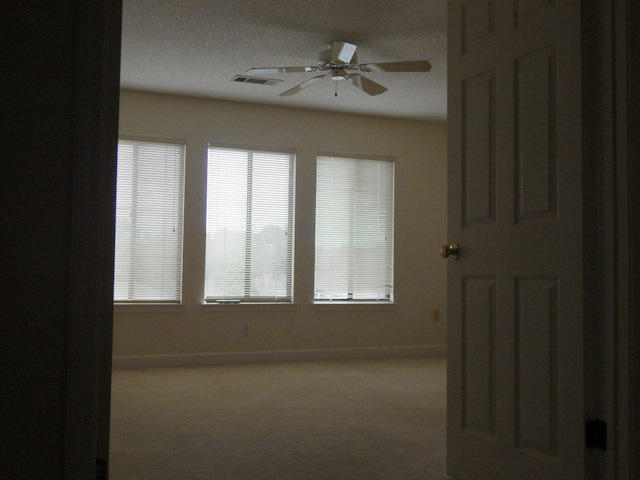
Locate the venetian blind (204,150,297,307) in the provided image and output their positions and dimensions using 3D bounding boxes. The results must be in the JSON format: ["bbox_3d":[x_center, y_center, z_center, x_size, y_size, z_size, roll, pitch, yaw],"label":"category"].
[{"bbox_3d":[-0.665,-0.122,6.723,0.861,1.458,0.100,2,-3,-21],"label":"venetian blind"}]

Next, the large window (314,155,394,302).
[{"bbox_3d":[0.348,-0.100,7.096,0.863,1.475,0.045,2,-3,-21],"label":"large window"}]

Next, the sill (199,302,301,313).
[{"bbox_3d":[-0.654,0.642,6.638,0.955,0.076,0.100,2,-3,-21],"label":"sill"}]

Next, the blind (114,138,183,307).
[{"bbox_3d":[-1.667,-0.158,6.324,0.863,1.458,0.045,2,-3,-21],"label":"blind"}]

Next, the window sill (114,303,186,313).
[{"bbox_3d":[-1.657,0.611,6.254,0.939,0.076,0.100,2,-3,-21],"label":"window sill"}]

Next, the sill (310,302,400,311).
[{"bbox_3d":[0.355,0.672,7.025,0.939,0.073,0.100,2,-3,-21],"label":"sill"}]

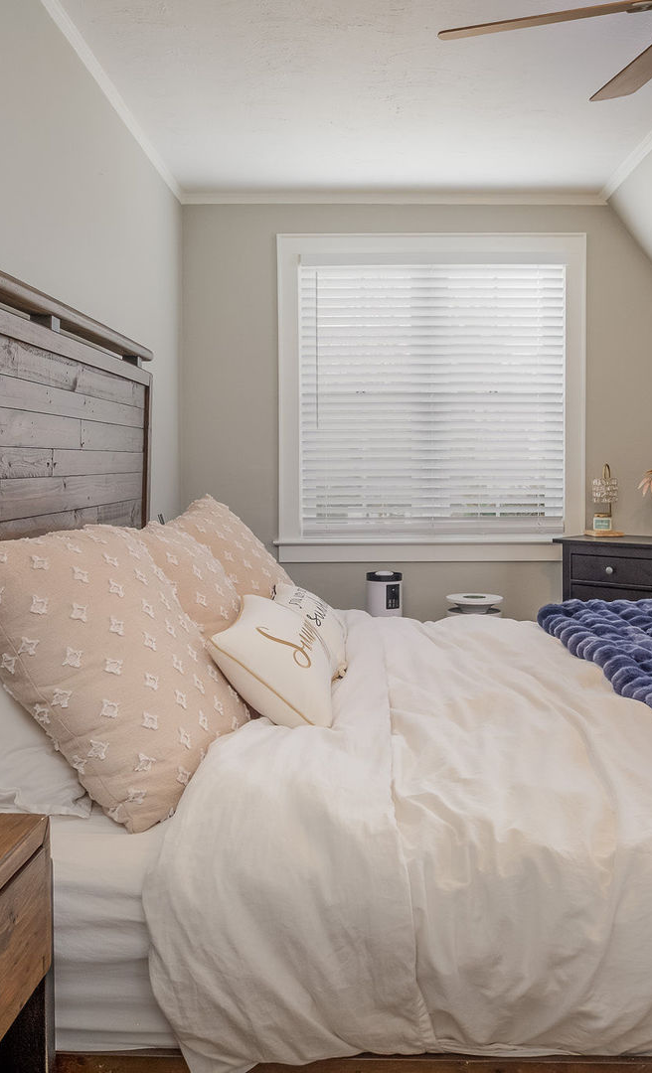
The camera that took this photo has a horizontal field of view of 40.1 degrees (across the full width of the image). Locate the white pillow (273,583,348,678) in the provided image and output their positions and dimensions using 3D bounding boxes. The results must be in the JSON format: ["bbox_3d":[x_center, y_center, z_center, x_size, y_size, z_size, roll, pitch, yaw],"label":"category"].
[{"bbox_3d":[-0.037,0.247,2.635,0.140,0.310,0.450,-40,-2,4],"label":"white pillow"}]

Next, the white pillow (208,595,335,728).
[{"bbox_3d":[-0.098,0.263,2.000,0.290,0.130,0.460,38,4,-1],"label":"white pillow"}]

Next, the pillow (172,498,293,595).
[{"bbox_3d":[-0.328,0.139,2.875,0.190,0.550,0.600,-33,2,15],"label":"pillow"}]

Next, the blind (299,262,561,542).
[{"bbox_3d":[0.494,-0.629,4.140,1.240,1.280,0.060,0,1,-1],"label":"blind"}]

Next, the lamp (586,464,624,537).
[{"bbox_3d":[1.282,-0.165,4.110,0.168,0.337,0.155,2,4,35],"label":"lamp"}]

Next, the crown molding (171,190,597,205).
[{"bbox_3d":[0.324,-1.632,4.308,2.060,0.055,0.045,0,3,2],"label":"crown molding"}]

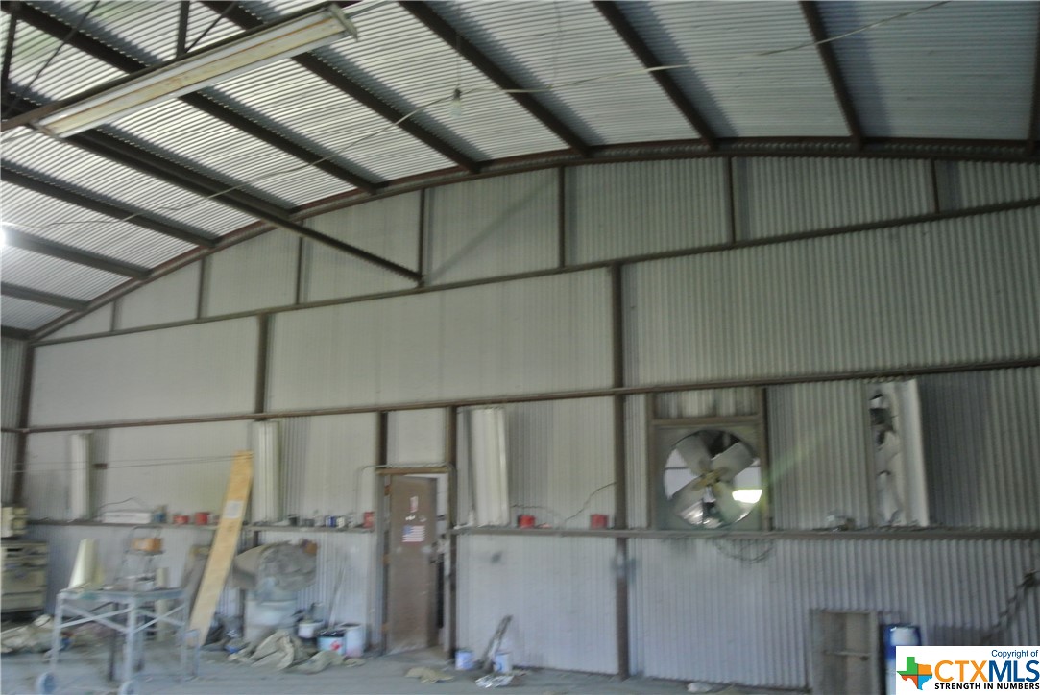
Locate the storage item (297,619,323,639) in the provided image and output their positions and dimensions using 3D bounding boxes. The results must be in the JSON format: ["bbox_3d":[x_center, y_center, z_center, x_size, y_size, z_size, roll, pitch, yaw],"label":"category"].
[{"bbox_3d":[-2.436,3.264,10.045,0.280,0.220,0.280,0,-10,0],"label":"storage item"}]

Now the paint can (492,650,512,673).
[{"bbox_3d":[-0.185,3.188,8.791,0.175,0.195,0.175,0,-10,0],"label":"paint can"}]

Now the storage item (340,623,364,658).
[{"bbox_3d":[-1.879,3.289,9.756,0.290,0.360,0.290,0,-10,0],"label":"storage item"}]

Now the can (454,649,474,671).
[{"bbox_3d":[-0.571,3.202,8.886,0.180,0.195,0.180,0,-10,0],"label":"can"}]

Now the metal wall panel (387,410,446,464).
[{"bbox_3d":[-1.208,1.048,10.044,0.819,0.634,0.050,-6,-11,28],"label":"metal wall panel"}]

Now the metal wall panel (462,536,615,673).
[{"bbox_3d":[0.131,2.641,9.024,1.873,1.331,0.050,-6,-11,28],"label":"metal wall panel"}]

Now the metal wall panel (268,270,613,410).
[{"bbox_3d":[-1.165,0.000,10.204,4.859,1.269,0.050,-6,-11,28],"label":"metal wall panel"}]

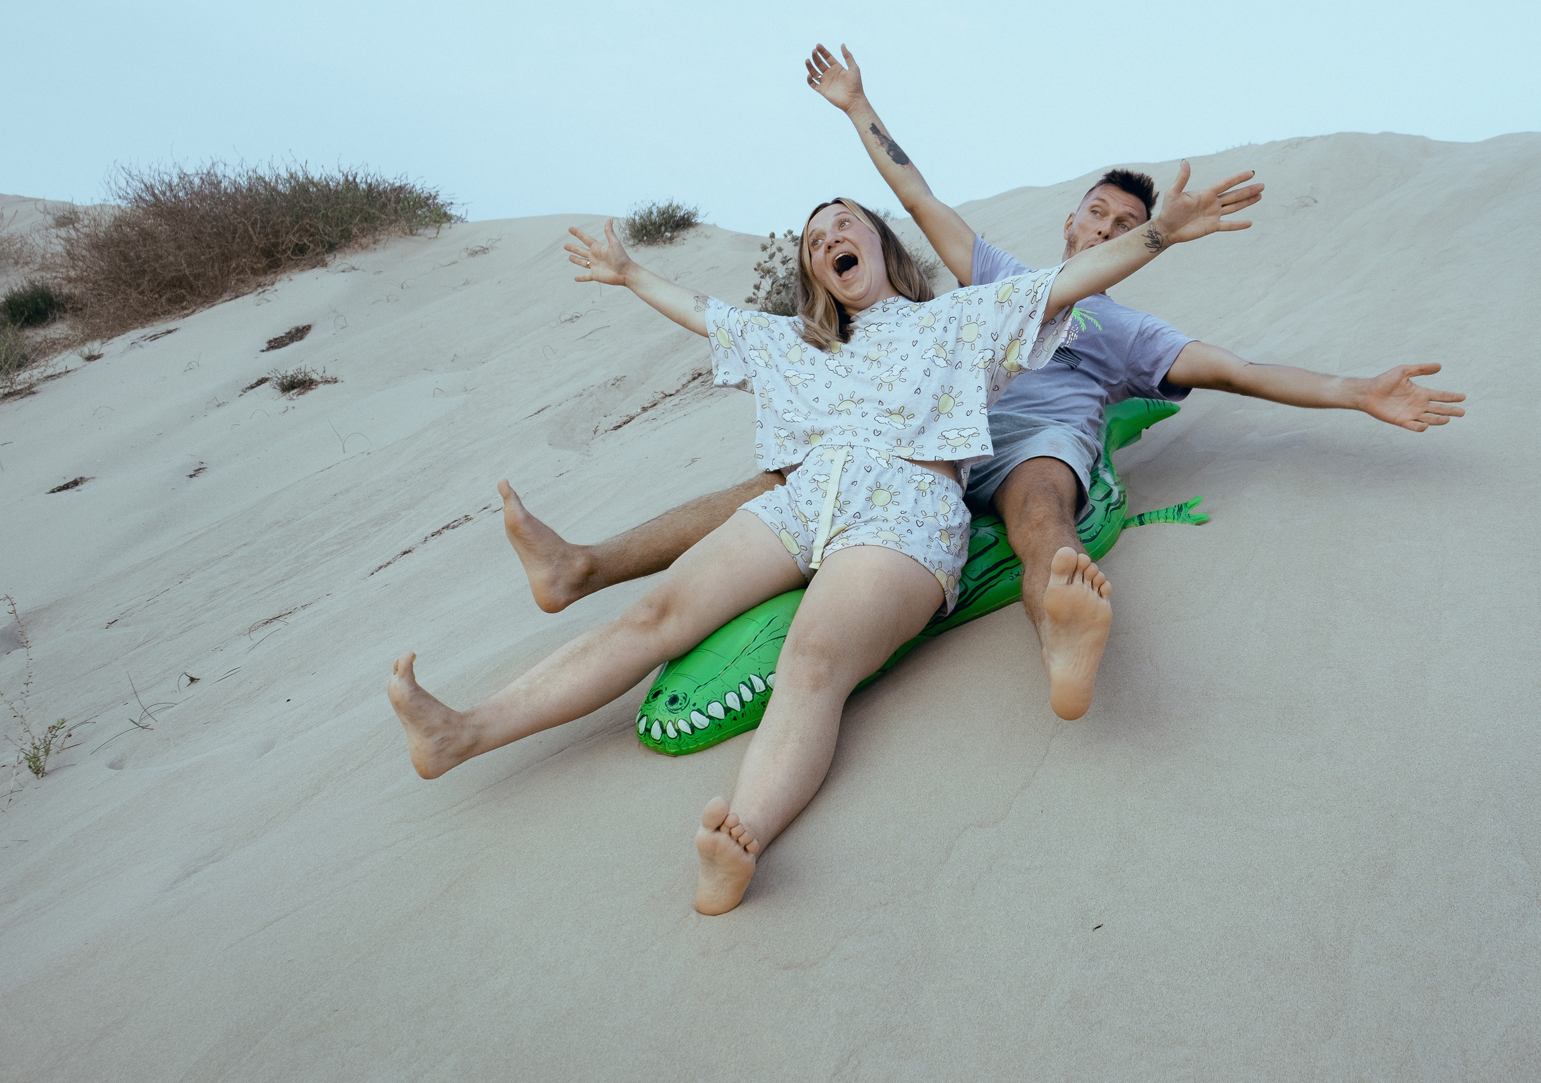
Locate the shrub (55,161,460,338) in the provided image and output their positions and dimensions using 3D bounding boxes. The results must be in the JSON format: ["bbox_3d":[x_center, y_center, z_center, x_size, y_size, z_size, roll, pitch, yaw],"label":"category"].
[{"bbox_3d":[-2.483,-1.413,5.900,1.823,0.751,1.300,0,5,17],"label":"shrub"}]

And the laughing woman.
[{"bbox_3d":[0.142,-0.051,2.075,1.254,1.227,0.919,0,-3,27],"label":"laughing woman"}]

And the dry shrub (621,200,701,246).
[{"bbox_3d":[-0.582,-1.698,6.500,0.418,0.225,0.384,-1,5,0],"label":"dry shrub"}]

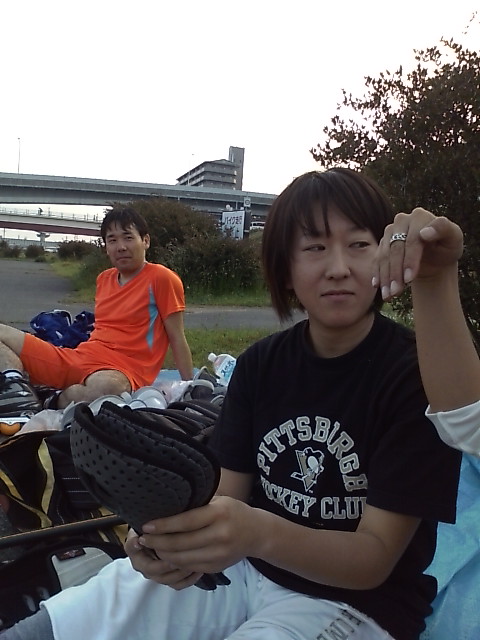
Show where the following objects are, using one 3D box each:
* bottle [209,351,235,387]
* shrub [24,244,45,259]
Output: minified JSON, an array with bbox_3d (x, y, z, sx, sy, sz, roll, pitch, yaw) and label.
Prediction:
[{"bbox_3d":[-0.007,0.241,2.390,0.310,0.105,0.098,32,0,15],"label":"bottle"},{"bbox_3d":[-12.438,-4.146,32.500,1.200,0.830,1.100,0,7,-21],"label":"shrub"}]

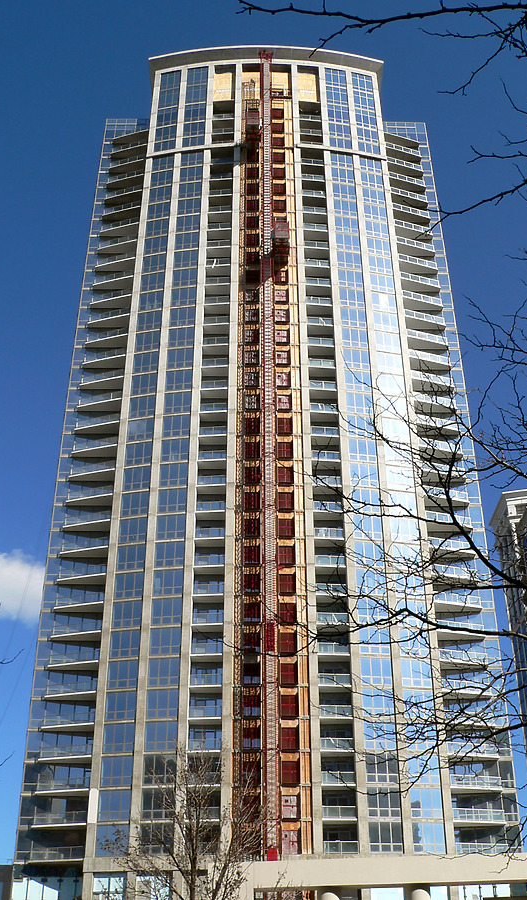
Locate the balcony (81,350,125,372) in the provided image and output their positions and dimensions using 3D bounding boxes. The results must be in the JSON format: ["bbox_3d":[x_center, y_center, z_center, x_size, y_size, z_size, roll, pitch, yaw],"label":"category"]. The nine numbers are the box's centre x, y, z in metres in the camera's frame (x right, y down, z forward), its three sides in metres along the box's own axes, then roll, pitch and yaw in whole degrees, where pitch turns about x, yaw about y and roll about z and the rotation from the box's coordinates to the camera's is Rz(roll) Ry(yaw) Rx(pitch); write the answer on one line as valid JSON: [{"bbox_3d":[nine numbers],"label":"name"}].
[{"bbox_3d":[-18.055,-10.508,106.831,5.250,1.270,2.250,-6,-32,10],"label":"balcony"}]

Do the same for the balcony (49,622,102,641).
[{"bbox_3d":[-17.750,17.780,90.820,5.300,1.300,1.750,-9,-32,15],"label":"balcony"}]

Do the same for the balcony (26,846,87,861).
[{"bbox_3d":[-17.573,34.298,79.828,5.250,1.270,2.250,-6,-32,10],"label":"balcony"}]

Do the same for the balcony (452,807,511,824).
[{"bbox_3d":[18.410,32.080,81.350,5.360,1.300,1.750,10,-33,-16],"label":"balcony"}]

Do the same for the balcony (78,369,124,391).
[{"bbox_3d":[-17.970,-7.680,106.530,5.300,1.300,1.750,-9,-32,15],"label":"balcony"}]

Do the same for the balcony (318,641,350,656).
[{"bbox_3d":[6.526,18.729,86.770,2.950,1.250,1.550,2,-31,-3],"label":"balcony"}]

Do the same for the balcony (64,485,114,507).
[{"bbox_3d":[-18.048,4.678,97.696,5.250,1.270,2.250,-6,-32,10],"label":"balcony"}]

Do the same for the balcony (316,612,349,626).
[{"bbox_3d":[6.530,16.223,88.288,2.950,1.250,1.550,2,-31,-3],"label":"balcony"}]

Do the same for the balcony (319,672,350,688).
[{"bbox_3d":[6.470,21.190,85.030,2.900,1.300,1.550,0,-31,0],"label":"balcony"}]

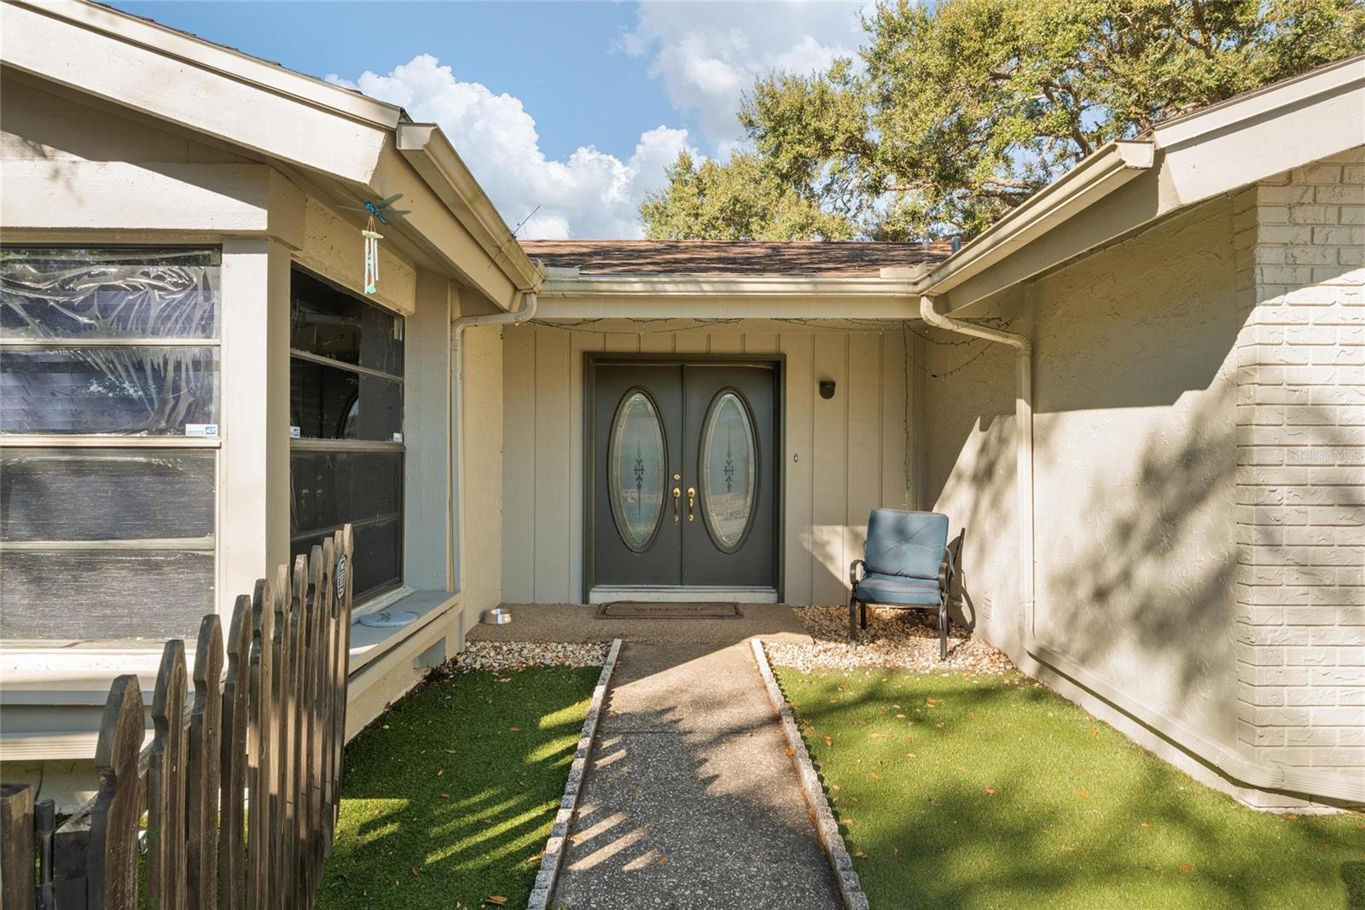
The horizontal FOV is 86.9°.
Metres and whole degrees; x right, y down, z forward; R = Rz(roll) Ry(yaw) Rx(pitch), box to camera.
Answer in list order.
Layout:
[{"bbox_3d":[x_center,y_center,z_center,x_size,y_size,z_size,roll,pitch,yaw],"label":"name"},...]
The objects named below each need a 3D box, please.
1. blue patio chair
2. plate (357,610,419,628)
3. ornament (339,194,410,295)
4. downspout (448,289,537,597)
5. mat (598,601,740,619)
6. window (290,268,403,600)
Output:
[{"bbox_3d":[1.600,0.905,5.270,0.630,0.930,0.720,0,0,22],"label":"blue patio chair"},{"bbox_3d":[-1.790,0.985,4.390,0.360,0.030,0.360,0,0,0],"label":"plate"},{"bbox_3d":[-1.300,-0.865,3.030,0.300,0.380,0.250,0,0,-9],"label":"ornament"},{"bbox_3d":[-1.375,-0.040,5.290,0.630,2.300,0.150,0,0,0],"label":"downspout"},{"bbox_3d":[-0.110,1.315,6.130,1.190,0.020,0.550,0,0,0],"label":"mat"},{"bbox_3d":[-2.075,-0.028,4.570,0.080,2.000,1.600,0,0,0],"label":"window"}]

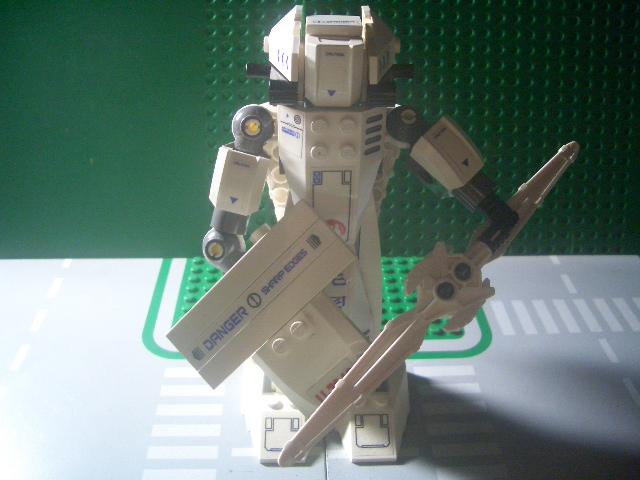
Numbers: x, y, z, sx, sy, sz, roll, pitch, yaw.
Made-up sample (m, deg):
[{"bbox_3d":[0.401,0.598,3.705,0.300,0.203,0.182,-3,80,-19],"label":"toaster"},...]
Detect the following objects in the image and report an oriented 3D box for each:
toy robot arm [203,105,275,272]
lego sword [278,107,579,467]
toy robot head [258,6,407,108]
[{"bbox_3d":[-0.027,-0.016,0.209,0.019,0.058,0.019,13,30,-10],"label":"toy robot arm"},{"bbox_3d":[0.036,0.013,0.186,0.022,0.013,0.132,43,72,11],"label":"lego sword"},{"bbox_3d":[0.003,-0.055,0.191,0.042,0.027,0.029,0,31,-2],"label":"toy robot head"}]

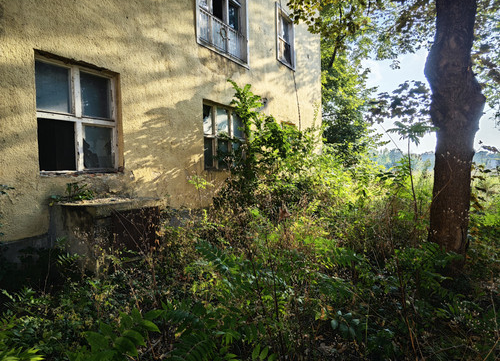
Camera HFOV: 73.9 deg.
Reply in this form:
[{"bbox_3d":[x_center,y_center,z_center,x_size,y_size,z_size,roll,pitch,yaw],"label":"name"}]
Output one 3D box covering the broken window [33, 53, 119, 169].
[{"bbox_3d":[-2.322,-0.816,4.471,0.120,1.410,1.210,0,3,28],"label":"broken window"}]

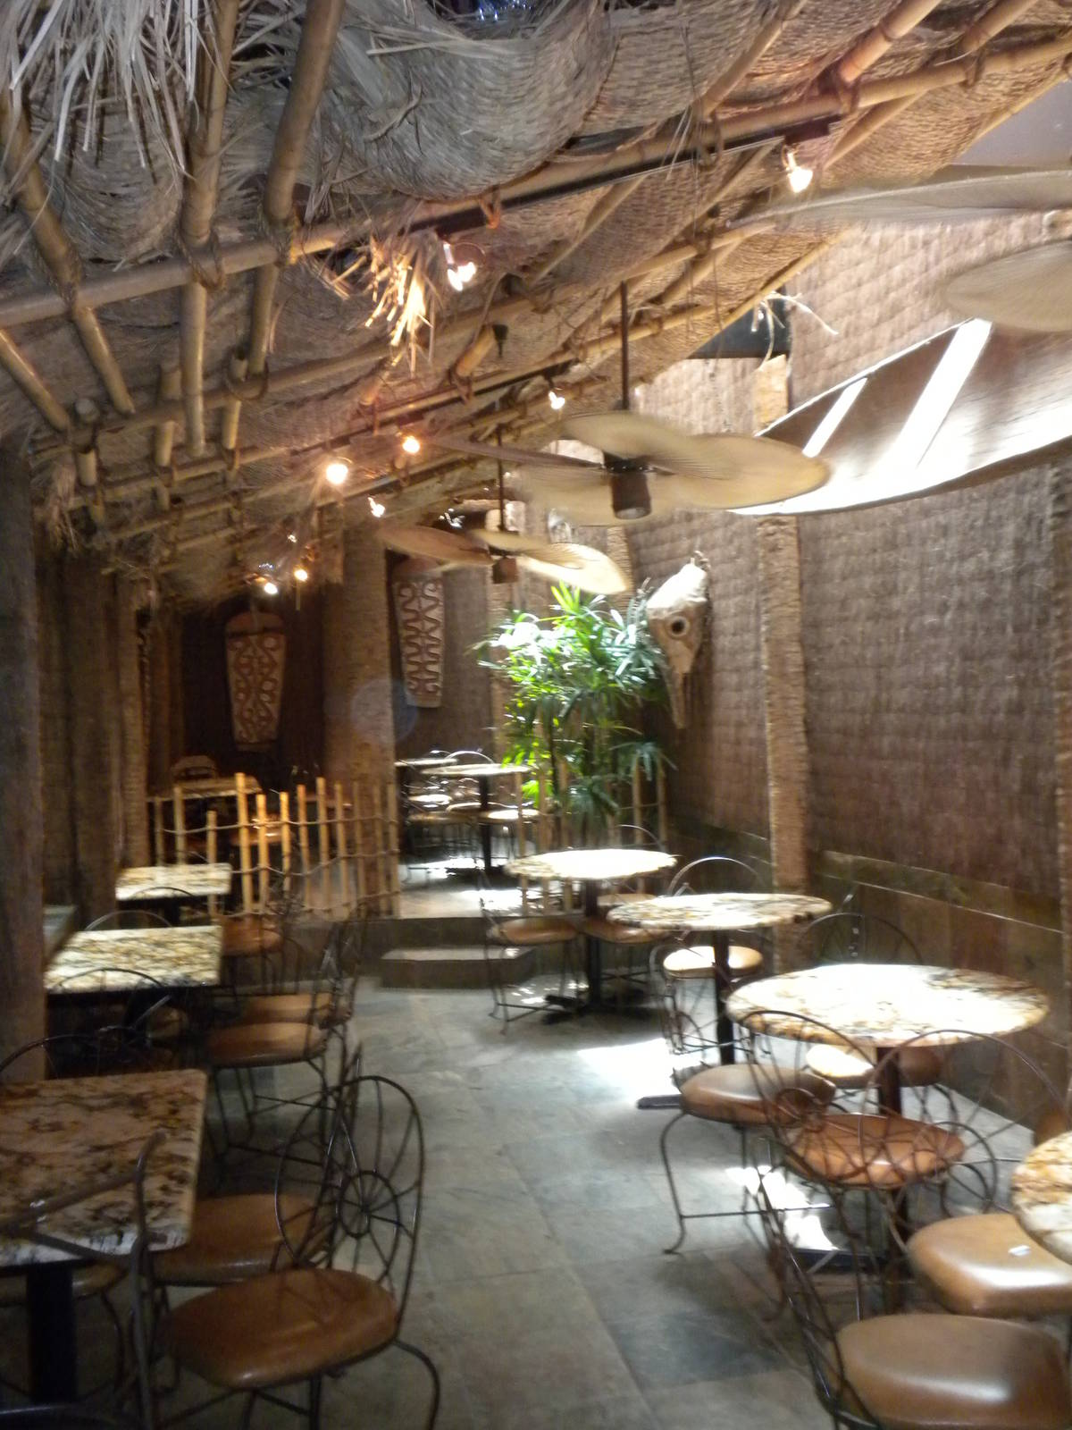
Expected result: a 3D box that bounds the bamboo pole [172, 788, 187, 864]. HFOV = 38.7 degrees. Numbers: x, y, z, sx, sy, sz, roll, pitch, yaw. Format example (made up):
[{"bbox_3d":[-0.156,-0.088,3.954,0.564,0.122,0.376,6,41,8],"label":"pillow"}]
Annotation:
[{"bbox_3d":[-2.050,0.811,8.839,0.045,0.803,0.045,-3,1,-12],"label":"bamboo pole"}]

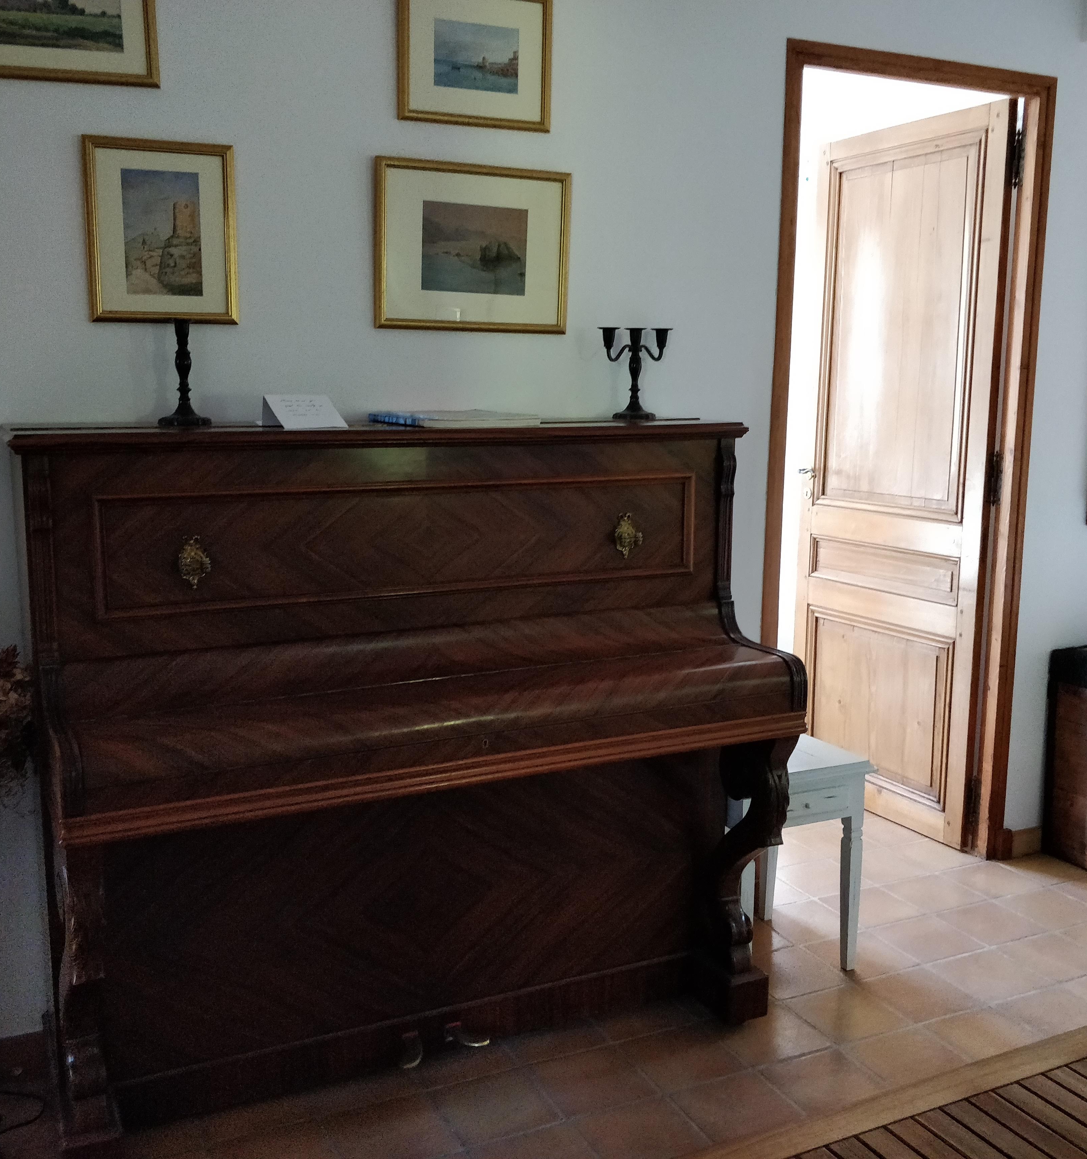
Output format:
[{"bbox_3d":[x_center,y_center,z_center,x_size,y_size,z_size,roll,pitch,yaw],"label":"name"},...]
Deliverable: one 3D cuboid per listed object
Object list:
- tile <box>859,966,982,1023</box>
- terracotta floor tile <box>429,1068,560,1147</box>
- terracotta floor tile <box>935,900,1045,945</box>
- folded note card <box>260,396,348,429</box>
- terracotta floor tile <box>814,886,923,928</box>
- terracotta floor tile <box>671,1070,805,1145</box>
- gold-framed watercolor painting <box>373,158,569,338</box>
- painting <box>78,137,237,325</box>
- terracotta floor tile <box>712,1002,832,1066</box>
[{"bbox_3d":[0.871,0.960,2.474,0.198,0.012,0.188,-5,13,-26],"label":"tile"},{"bbox_3d":[-0.094,1.037,2.088,0.202,0.015,0.182,-4,9,-23],"label":"terracotta floor tile"},{"bbox_3d":[1.163,0.897,2.784,0.198,0.012,0.188,-5,13,-26],"label":"terracotta floor tile"},{"bbox_3d":[-0.467,-0.336,2.095,0.120,0.068,0.135,-5,11,-26],"label":"folded note card"},{"bbox_3d":[0.876,0.886,2.884,0.195,0.015,0.195,-4,8,-22],"label":"terracotta floor tile"},{"bbox_3d":[0.365,1.003,2.014,0.195,0.015,0.195,-4,8,-22],"label":"terracotta floor tile"},{"bbox_3d":[-0.151,-0.718,2.335,0.443,0.349,0.020,-4,9,-23],"label":"gold-framed watercolor painting"},{"bbox_3d":[-0.742,-0.674,2.090,0.273,0.343,0.020,-4,9,-23],"label":"painting"},{"bbox_3d":[0.481,0.969,2.274,0.195,0.015,0.195,-4,8,-22],"label":"terracotta floor tile"}]

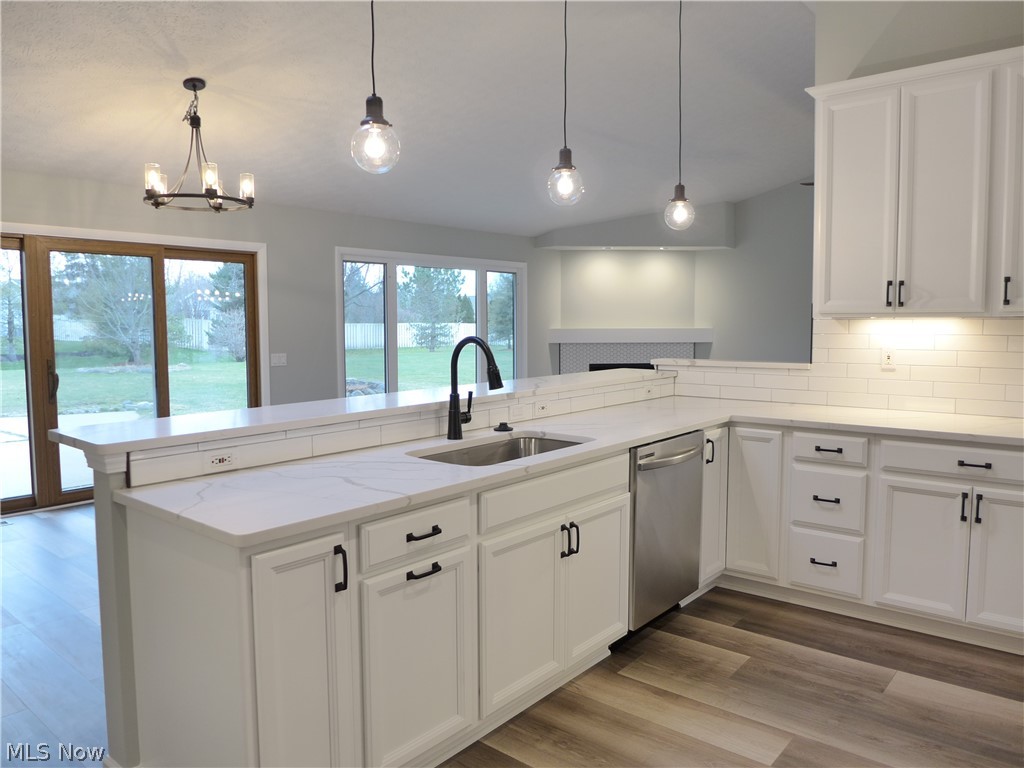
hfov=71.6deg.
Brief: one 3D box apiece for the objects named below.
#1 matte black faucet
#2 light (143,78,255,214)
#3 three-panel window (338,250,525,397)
[{"bbox_3d":[-0.123,0.014,2.771,0.285,0.405,0.124,4,6,40],"label":"matte black faucet"},{"bbox_3d":[-1.963,-1.500,4.420,0.650,0.770,0.650,4,6,40],"label":"light"},{"bbox_3d":[-0.811,-0.673,8.381,0.110,1.650,3.040,4,6,40],"label":"three-panel window"}]

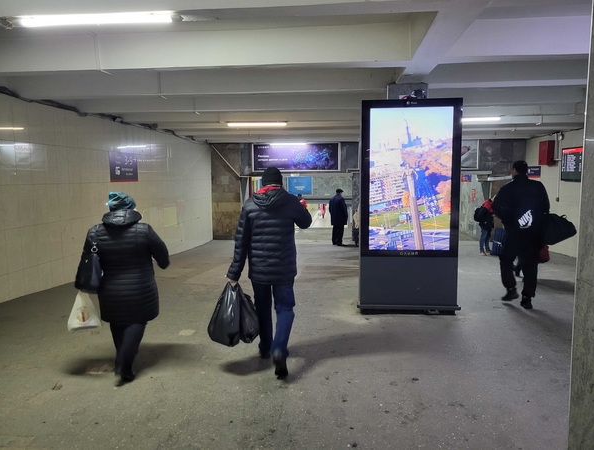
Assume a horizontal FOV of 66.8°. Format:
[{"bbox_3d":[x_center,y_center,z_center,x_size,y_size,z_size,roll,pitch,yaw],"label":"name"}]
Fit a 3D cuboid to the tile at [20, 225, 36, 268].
[{"bbox_3d":[-3.898,0.326,6.569,0.012,0.601,0.302,0,6,6],"label":"tile"}]

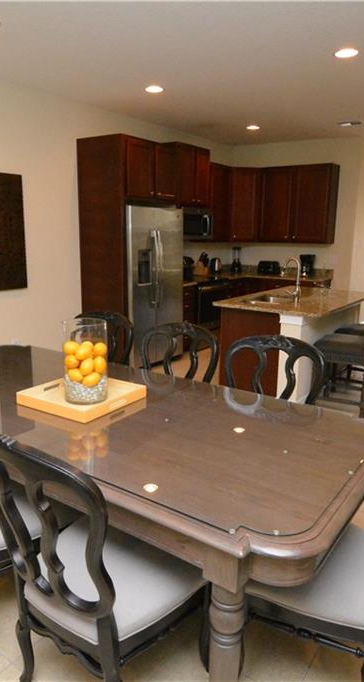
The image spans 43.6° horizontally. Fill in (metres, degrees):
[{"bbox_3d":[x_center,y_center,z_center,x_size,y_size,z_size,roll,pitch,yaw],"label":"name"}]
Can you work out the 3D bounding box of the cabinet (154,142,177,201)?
[{"bbox_3d":[-0.435,-1.843,5.128,0.620,0.610,0.460,9,16,35],"label":"cabinet"}]

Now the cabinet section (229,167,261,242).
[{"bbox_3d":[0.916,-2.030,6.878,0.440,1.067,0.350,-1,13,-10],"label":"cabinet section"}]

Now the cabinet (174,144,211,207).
[{"bbox_3d":[0.037,-2.141,5.989,0.340,0.730,0.760,9,16,35],"label":"cabinet"}]

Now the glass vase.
[{"bbox_3d":[-0.413,0.092,1.957,0.183,0.320,0.183,0,13,0],"label":"glass vase"}]

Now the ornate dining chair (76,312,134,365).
[{"bbox_3d":[-0.676,0.354,2.752,0.530,1.000,0.600,9,16,35],"label":"ornate dining chair"}]

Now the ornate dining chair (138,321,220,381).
[{"bbox_3d":[-0.192,0.428,2.421,0.530,1.000,0.600,9,16,35],"label":"ornate dining chair"}]

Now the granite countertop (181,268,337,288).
[{"bbox_3d":[0.843,-0.886,6.168,1.760,0.140,2.150,9,16,35],"label":"granite countertop"}]

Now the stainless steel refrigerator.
[{"bbox_3d":[-0.500,-0.613,5.241,0.740,1.780,0.910,9,16,35],"label":"stainless steel refrigerator"}]

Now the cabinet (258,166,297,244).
[{"bbox_3d":[1.511,-2.072,6.978,0.596,1.098,0.334,9,15,34],"label":"cabinet"}]

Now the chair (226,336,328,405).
[{"bbox_3d":[0.273,0.507,2.067,0.530,1.000,0.600,9,16,35],"label":"chair"}]

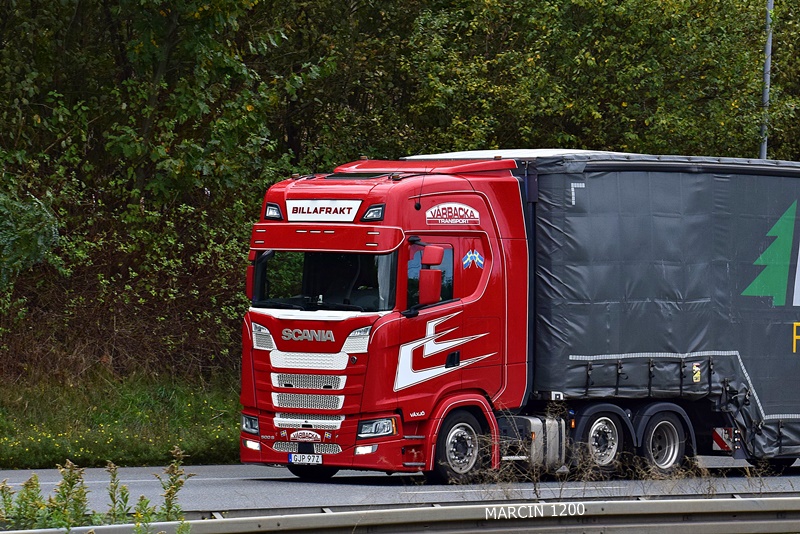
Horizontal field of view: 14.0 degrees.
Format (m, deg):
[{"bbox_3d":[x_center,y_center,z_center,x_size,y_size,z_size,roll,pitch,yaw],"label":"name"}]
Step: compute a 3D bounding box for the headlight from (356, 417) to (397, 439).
[{"bbox_3d":[-0.256,1.845,37.319,0.440,0.240,0.230,1,0,42],"label":"headlight"}]

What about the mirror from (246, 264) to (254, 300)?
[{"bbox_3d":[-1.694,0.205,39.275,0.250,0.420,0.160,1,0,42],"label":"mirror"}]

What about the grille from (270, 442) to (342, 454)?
[{"bbox_3d":[-1.082,2.103,37.906,1.120,0.120,0.090,1,0,42],"label":"grille"}]

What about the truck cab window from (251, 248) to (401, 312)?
[{"bbox_3d":[-0.941,0.144,38.043,2.240,0.720,0.280,1,0,42],"label":"truck cab window"}]

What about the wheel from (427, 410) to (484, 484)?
[{"bbox_3d":[0.620,2.113,38.268,0.340,0.930,0.930,1,0,42],"label":"wheel"}]

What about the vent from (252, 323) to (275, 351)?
[{"bbox_3d":[-1.569,0.822,38.450,0.460,0.320,0.130,1,0,42],"label":"vent"}]

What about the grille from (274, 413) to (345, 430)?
[{"bbox_3d":[-1.057,1.787,37.916,1.150,0.185,0.100,1,0,42],"label":"grille"}]

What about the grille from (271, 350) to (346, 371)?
[{"bbox_3d":[-1.061,1.087,37.919,1.280,0.215,0.100,1,0,42],"label":"grille"}]

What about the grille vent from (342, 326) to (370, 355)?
[{"bbox_3d":[-0.479,0.832,37.464,0.460,0.320,0.130,1,0,42],"label":"grille vent"}]

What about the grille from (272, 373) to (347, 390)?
[{"bbox_3d":[-1.065,1.335,37.918,1.220,0.175,0.100,1,0,42],"label":"grille"}]

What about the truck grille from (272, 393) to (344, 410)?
[{"bbox_3d":[-1.068,1.564,37.916,1.190,0.175,0.100,1,0,42],"label":"truck grille"}]

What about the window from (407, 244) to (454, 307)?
[{"bbox_3d":[0.350,0.111,37.726,0.060,0.760,0.820,1,0,42],"label":"window"}]

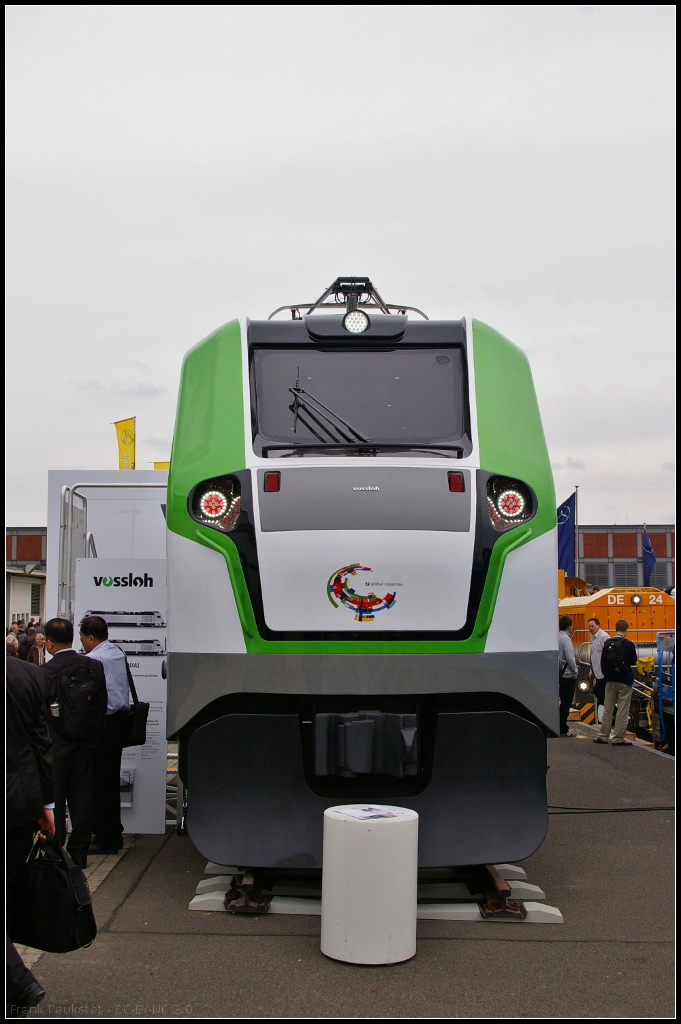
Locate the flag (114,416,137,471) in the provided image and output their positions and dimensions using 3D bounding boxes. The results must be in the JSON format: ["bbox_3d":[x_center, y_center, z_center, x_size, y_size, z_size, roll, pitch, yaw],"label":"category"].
[{"bbox_3d":[-9.006,-2.386,46.000,1.100,3.200,0.250,-3,-6,30],"label":"flag"}]

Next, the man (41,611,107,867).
[{"bbox_3d":[-1.850,1.590,7.680,0.450,1.700,0.330,2,-6,-20],"label":"man"}]

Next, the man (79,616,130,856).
[{"bbox_3d":[-1.757,1.640,8.210,0.320,1.708,0.470,-4,-7,39],"label":"man"}]

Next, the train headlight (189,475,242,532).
[{"bbox_3d":[-0.846,-0.051,7.500,0.330,0.370,0.200,-1,-6,7],"label":"train headlight"}]

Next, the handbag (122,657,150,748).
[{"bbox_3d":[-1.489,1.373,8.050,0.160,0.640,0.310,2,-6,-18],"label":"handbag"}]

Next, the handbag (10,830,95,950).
[{"bbox_3d":[-1.282,1.690,4.950,0.370,0.480,0.180,-4,-7,38],"label":"handbag"}]

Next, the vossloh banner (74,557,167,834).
[{"bbox_3d":[-1.756,1.463,8.922,0.726,2.190,0.060,0,-5,-2],"label":"vossloh banner"}]

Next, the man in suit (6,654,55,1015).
[{"bbox_3d":[-1.567,1.307,4.983,0.700,1.760,0.550,-4,-7,39],"label":"man in suit"}]

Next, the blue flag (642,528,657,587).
[{"bbox_3d":[16.169,2.381,58.000,0.800,3.100,0.350,-1,-6,11],"label":"blue flag"}]

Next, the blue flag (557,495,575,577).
[{"bbox_3d":[9.657,1.234,48.000,1.150,4.100,0.300,-1,-6,15],"label":"blue flag"}]

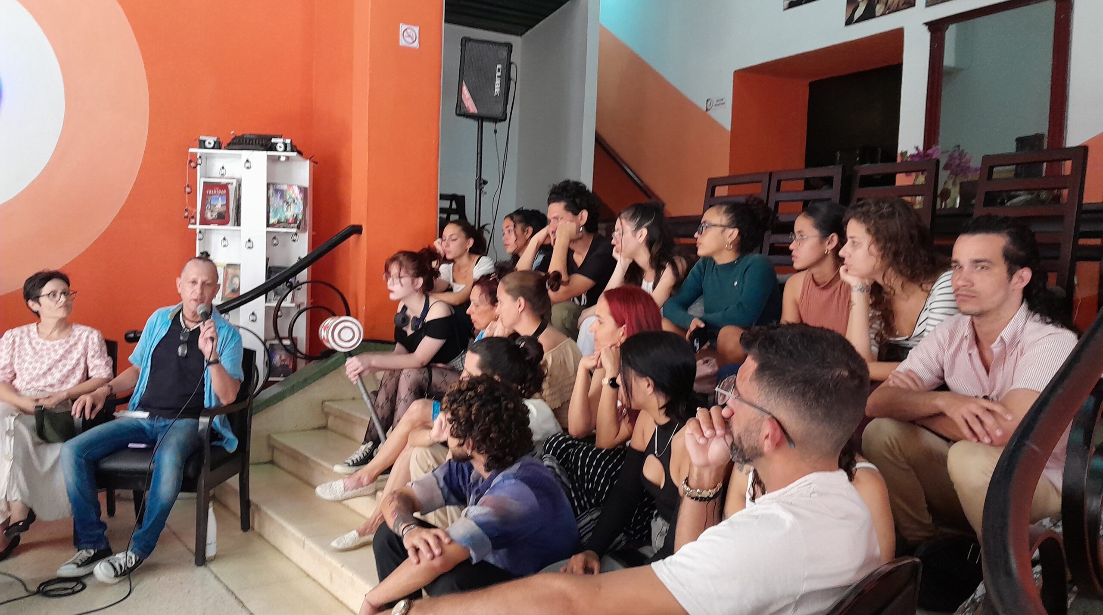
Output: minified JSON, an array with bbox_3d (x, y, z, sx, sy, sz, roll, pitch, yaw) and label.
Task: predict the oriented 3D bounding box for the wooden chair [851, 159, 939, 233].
[{"bbox_3d":[1.296,-0.159,3.744,0.500,0.955,0.450,0,4,-31],"label":"wooden chair"}]

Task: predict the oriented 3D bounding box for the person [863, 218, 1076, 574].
[{"bbox_3d":[1.109,0.289,2.243,0.800,1.030,0.560,-1,4,-42],"label":"person"}]

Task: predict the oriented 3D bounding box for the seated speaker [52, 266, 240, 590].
[{"bbox_3d":[-1.735,0.430,3.804,0.620,1.300,0.730,2,3,8],"label":"seated speaker"}]

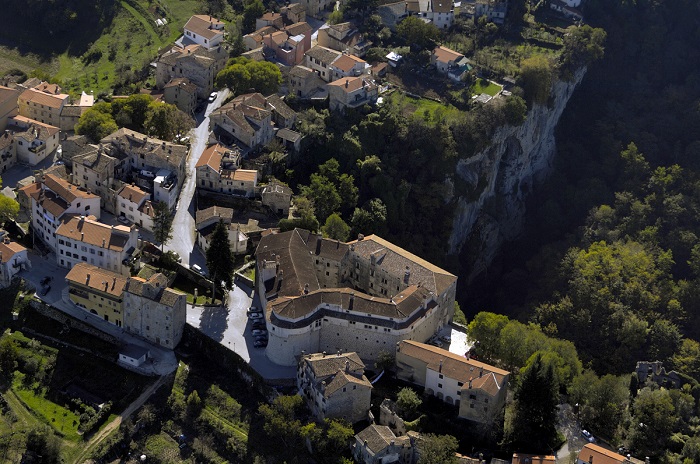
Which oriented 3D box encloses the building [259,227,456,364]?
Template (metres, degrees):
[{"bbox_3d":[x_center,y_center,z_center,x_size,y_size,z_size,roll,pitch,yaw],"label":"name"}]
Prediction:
[{"bbox_3d":[-0.050,20.260,677.830,62.000,21.000,44.000,7,37,5],"label":"building"}]

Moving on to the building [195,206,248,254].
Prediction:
[{"bbox_3d":[-38.610,-0.540,682.330,11.510,9.000,14.980,-7,32,-17],"label":"building"}]

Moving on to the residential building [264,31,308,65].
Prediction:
[{"bbox_3d":[-23.350,-66.560,801.370,12.140,9.710,8.890,28,44,28],"label":"residential building"}]

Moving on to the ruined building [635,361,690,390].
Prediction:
[{"bbox_3d":[92.680,42.520,673.730,16.000,8.000,8.000,9,37,6],"label":"ruined building"}]

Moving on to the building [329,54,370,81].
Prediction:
[{"bbox_3d":[-0.320,-56.510,790.680,6.760,8.920,9.750,32,46,32],"label":"building"}]

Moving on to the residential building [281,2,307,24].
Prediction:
[{"bbox_3d":[-19.540,-79.670,821.120,5.200,6.000,6.300,-23,39,-36],"label":"residential building"}]

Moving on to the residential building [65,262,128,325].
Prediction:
[{"bbox_3d":[-69.880,16.710,646.610,18.300,11.800,10.500,19,34,26],"label":"residential building"}]

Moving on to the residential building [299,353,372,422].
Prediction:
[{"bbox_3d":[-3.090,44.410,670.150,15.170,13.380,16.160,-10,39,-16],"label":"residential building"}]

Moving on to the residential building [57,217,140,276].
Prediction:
[{"bbox_3d":[-77.940,3.490,699.650,23.000,14.300,12.500,15,38,15],"label":"residential building"}]

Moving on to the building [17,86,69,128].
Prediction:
[{"bbox_3d":[-102.440,-42.230,762.970,14.470,10.710,7.700,15,39,15],"label":"building"}]

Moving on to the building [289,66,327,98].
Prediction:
[{"bbox_3d":[-14.430,-53.240,785.440,6.650,8.820,11.380,29,44,30],"label":"building"}]

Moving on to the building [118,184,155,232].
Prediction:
[{"bbox_3d":[-63.090,-7.660,691.520,14.290,9.770,7.000,22,35,28],"label":"building"}]

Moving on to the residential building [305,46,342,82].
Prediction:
[{"bbox_3d":[-7.580,-59.150,785.210,11.910,8.200,10.000,27,38,35],"label":"residential building"}]

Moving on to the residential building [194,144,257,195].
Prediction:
[{"bbox_3d":[-38.910,-20.340,739.670,19.510,10.210,12.320,10,38,8],"label":"residential building"}]

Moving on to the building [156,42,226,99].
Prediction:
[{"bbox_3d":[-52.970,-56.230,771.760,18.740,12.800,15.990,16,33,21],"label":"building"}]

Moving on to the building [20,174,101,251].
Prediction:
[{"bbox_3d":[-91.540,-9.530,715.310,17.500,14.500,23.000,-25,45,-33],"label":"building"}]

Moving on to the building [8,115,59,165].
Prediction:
[{"bbox_3d":[-104.120,-29.810,727.620,17.000,7.600,13.810,16,33,22],"label":"building"}]

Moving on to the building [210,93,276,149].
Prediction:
[{"bbox_3d":[-35.700,-38.450,762.480,17.350,11.400,16.360,21,41,22],"label":"building"}]

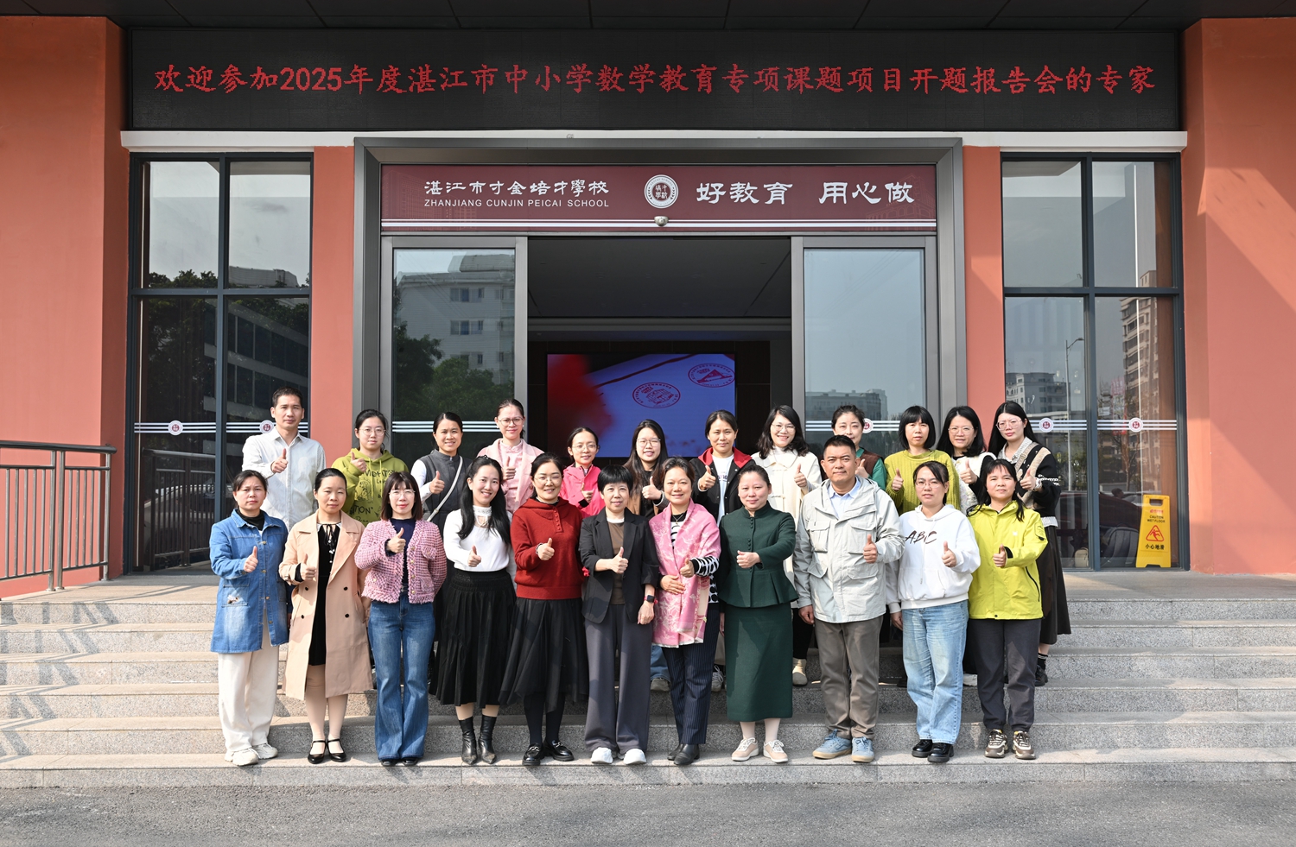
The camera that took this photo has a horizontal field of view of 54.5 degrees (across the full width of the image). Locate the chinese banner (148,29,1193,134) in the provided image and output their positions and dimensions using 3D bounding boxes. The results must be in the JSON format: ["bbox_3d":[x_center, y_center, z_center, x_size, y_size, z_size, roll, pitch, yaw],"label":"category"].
[{"bbox_3d":[0.084,-2.844,10.504,8.712,0.859,0.120,0,-3,-1],"label":"chinese banner"}]

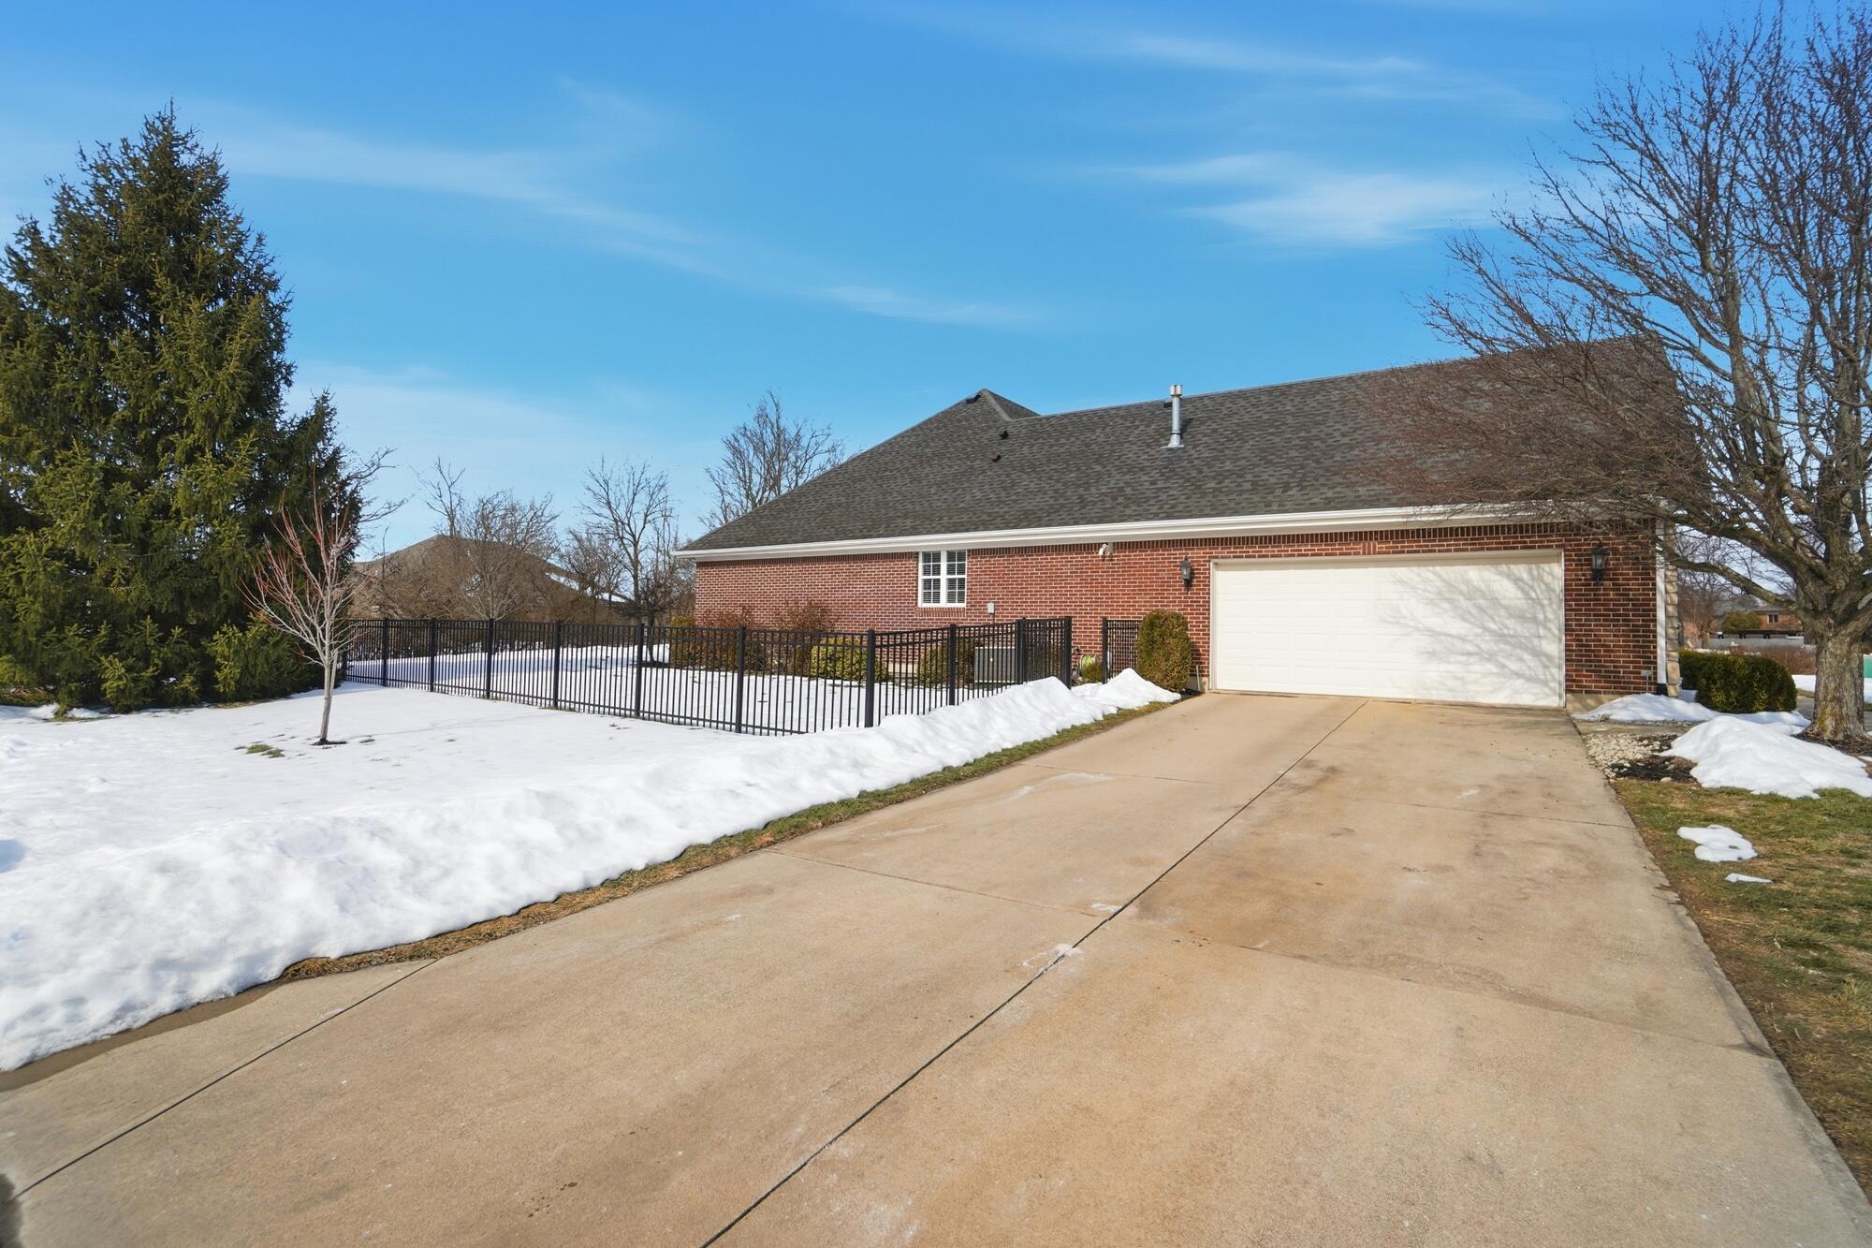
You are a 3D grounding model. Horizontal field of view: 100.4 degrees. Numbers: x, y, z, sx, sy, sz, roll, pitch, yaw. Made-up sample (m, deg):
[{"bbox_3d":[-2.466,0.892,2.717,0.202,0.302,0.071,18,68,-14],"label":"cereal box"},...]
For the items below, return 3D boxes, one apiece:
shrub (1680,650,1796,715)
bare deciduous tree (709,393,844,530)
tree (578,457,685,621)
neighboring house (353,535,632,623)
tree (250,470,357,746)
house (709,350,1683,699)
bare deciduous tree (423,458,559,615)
[{"bbox_3d":[11.311,0.791,10.983,1.231,0.841,1.330,1,0,32],"label":"shrub"},{"bbox_3d":[-7.425,-4.730,35.460,7.092,11.826,6.895,1,0,0],"label":"bare deciduous tree"},{"bbox_3d":[-13.854,-3.242,35.460,4.826,8.682,4.826,1,0,0],"label":"tree"},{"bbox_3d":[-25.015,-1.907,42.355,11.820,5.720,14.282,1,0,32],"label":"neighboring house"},{"bbox_3d":[-6.248,-0.185,7.683,1.133,2.570,1.133,1,0,0],"label":"tree"},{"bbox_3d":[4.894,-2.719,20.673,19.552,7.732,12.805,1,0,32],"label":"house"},{"bbox_3d":[-14.995,-2.225,26.102,4.630,6.519,4.432,1,0,0],"label":"bare deciduous tree"}]

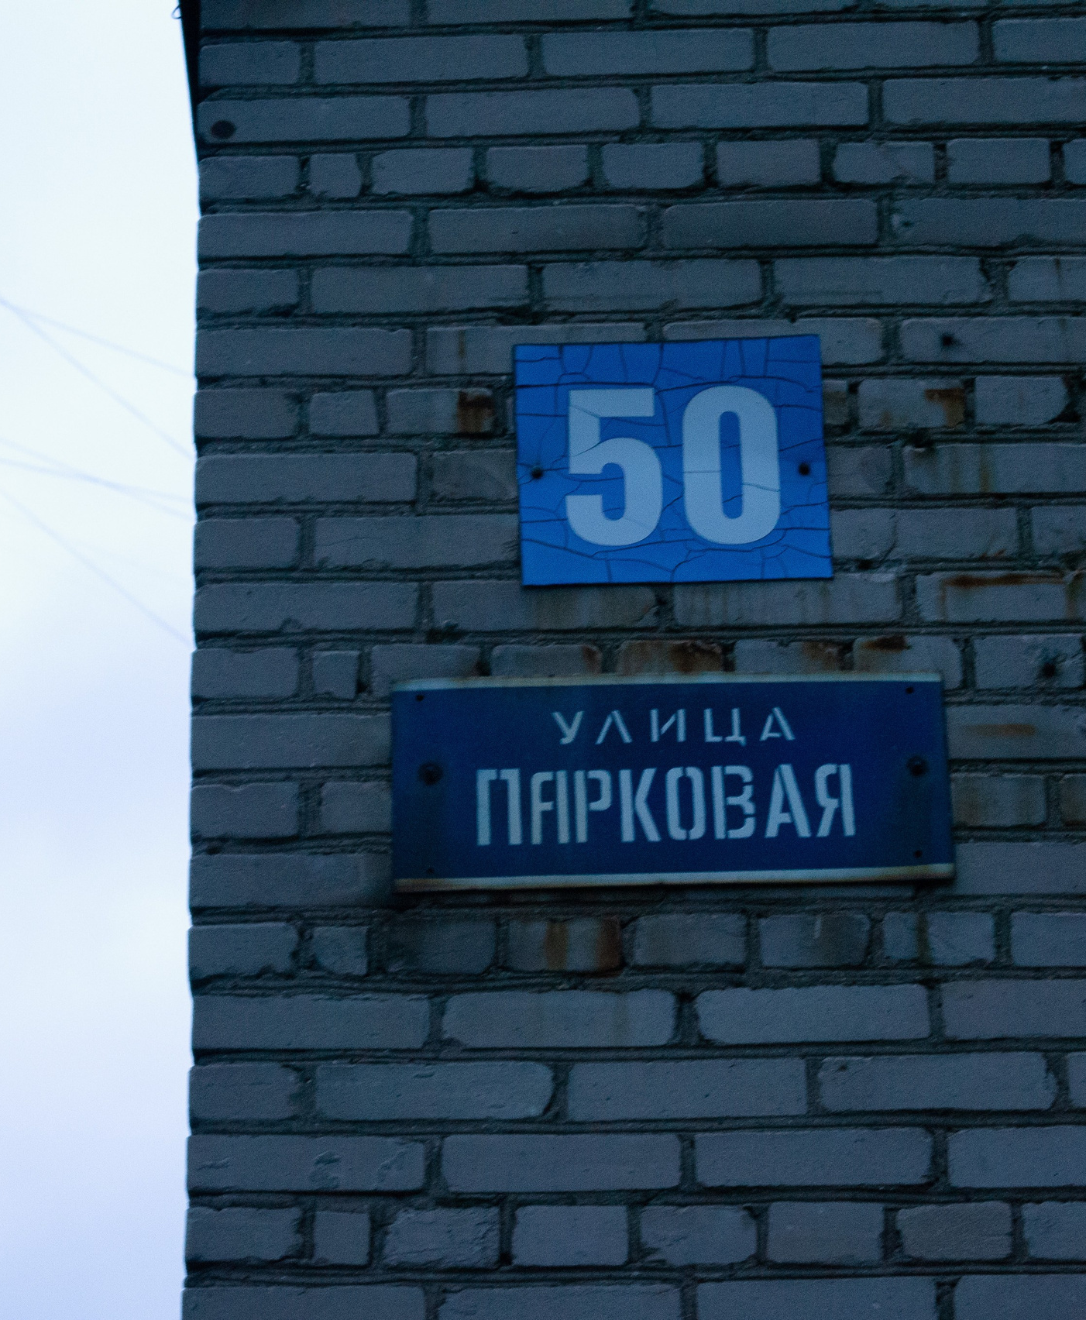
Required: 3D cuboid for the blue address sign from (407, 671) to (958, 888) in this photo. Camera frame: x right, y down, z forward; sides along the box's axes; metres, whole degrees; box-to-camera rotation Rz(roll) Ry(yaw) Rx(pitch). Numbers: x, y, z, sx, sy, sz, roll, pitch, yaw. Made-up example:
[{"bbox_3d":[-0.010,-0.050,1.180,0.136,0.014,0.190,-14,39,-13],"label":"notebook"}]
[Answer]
[{"bbox_3d":[0.138,0.135,4.558,0.595,0.237,0.028,-1,-24,1],"label":"blue address sign"}]

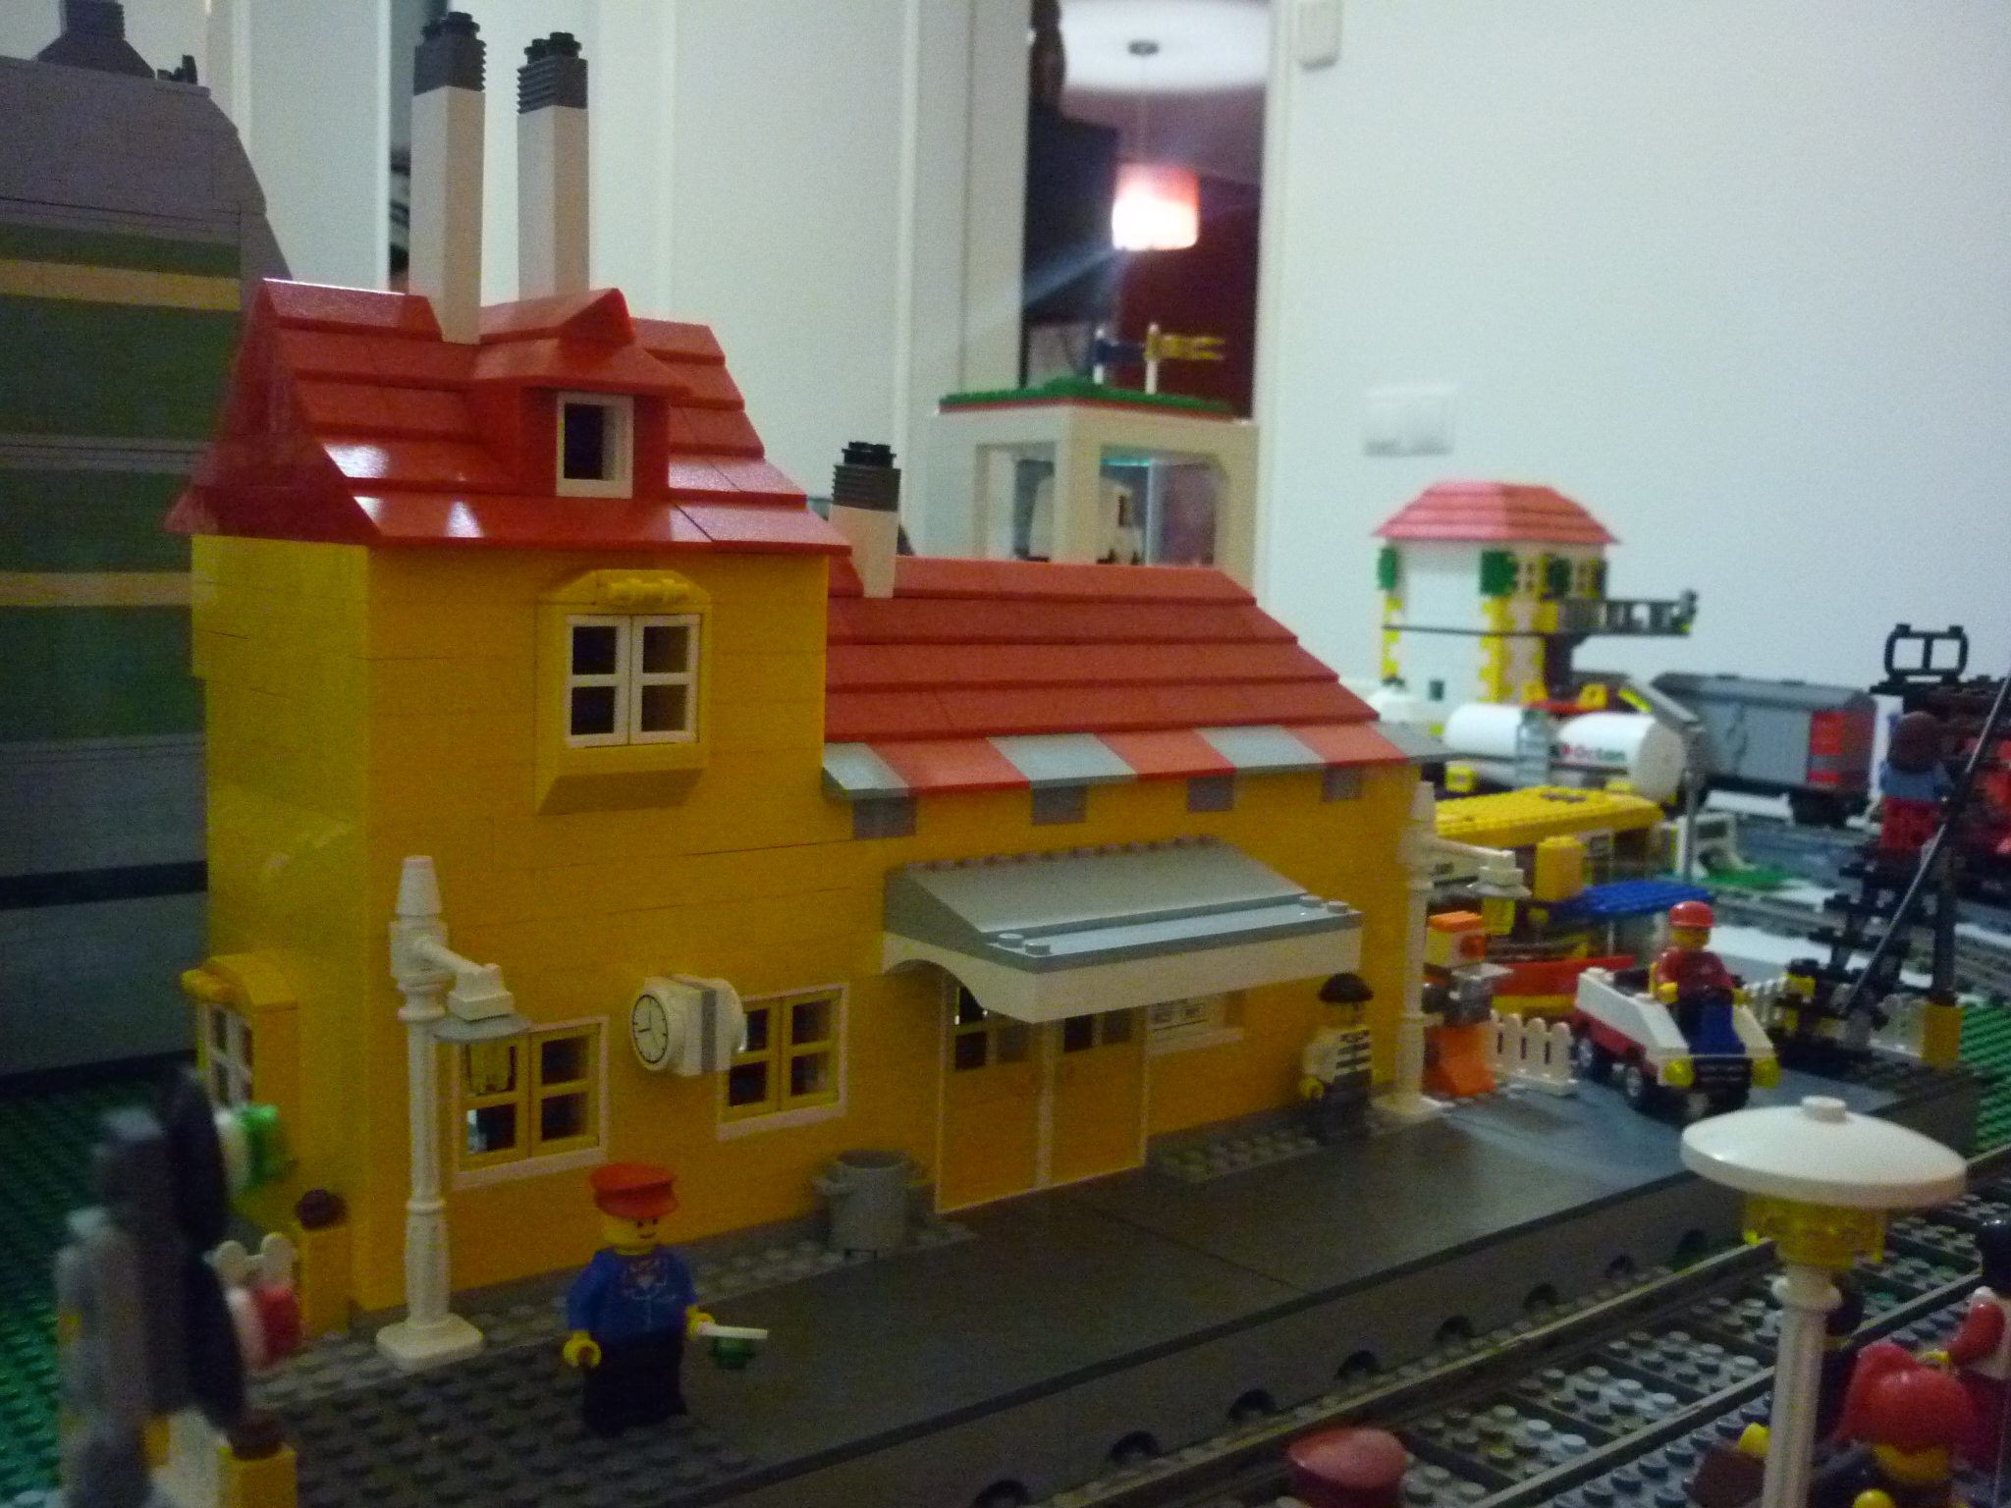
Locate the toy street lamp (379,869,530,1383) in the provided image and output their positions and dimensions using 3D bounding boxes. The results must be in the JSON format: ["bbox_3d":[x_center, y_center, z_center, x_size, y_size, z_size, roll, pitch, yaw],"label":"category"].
[{"bbox_3d":[-0.093,0.062,0.325,0.017,0.087,0.035,-3,8,-39],"label":"toy street lamp"}]

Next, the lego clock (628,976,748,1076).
[{"bbox_3d":[-0.062,0.053,0.374,0.017,0.017,0.017,-3,8,-39],"label":"lego clock"}]

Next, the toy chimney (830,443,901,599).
[{"bbox_3d":[-0.034,-0.056,0.460,0.008,0.035,0.016,-3,8,-39],"label":"toy chimney"}]

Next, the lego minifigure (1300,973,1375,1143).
[{"bbox_3d":[0.083,0.074,0.476,0.024,0.041,0.014,-4,8,-43],"label":"lego minifigure"}]

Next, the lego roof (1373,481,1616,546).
[{"bbox_3d":[0.323,-0.159,1.268,0.111,0.036,0.111,-3,8,-39],"label":"lego roof"}]

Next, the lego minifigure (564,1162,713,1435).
[{"bbox_3d":[-0.062,0.091,0.320,0.026,0.043,0.015,-3,8,-39],"label":"lego minifigure"}]

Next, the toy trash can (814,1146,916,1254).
[{"bbox_3d":[-0.028,0.091,0.390,0.019,0.018,0.017,-3,8,-39],"label":"toy trash can"}]

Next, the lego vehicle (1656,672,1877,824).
[{"bbox_3d":[0.524,-0.005,1.336,0.048,0.088,0.150,-3,8,-39],"label":"lego vehicle"}]

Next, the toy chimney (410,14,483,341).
[{"bbox_3d":[-0.113,-0.115,0.389,0.008,0.064,0.016,-3,8,-39],"label":"toy chimney"}]

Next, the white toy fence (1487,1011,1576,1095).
[{"bbox_3d":[0.149,0.085,0.549,0.008,0.020,0.032,-3,8,-39],"label":"white toy fence"}]

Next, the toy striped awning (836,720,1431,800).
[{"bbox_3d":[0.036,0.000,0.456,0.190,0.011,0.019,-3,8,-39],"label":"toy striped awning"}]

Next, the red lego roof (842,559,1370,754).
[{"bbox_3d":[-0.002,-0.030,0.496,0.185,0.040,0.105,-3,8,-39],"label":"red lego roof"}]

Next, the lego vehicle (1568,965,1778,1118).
[{"bbox_3d":[0.189,0.082,0.545,0.033,0.029,0.057,1,6,-8],"label":"lego vehicle"}]

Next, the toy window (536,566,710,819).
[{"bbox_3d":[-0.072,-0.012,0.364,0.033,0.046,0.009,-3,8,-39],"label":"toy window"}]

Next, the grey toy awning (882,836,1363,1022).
[{"bbox_3d":[0.027,0.036,0.423,0.097,0.024,0.051,-3,8,-39],"label":"grey toy awning"}]

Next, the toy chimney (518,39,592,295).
[{"bbox_3d":[-0.093,-0.115,0.396,0.008,0.062,0.017,-3,8,-39],"label":"toy chimney"}]

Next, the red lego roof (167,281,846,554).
[{"bbox_3d":[-0.104,-0.068,0.396,0.096,0.050,0.115,-3,8,-39],"label":"red lego roof"}]

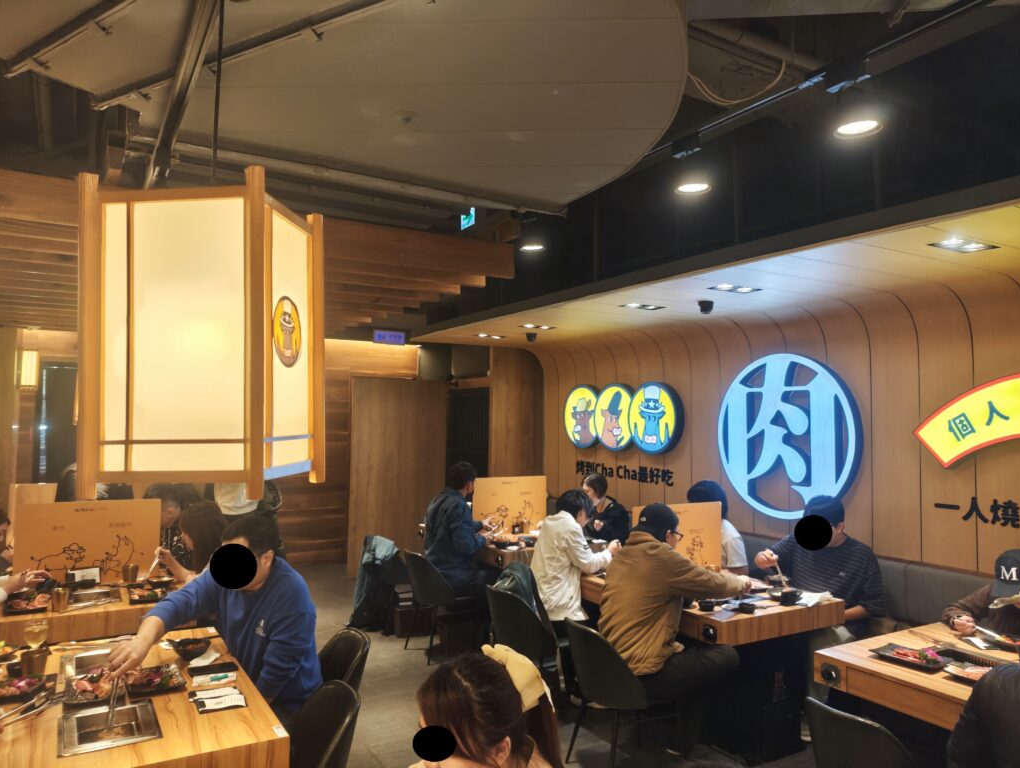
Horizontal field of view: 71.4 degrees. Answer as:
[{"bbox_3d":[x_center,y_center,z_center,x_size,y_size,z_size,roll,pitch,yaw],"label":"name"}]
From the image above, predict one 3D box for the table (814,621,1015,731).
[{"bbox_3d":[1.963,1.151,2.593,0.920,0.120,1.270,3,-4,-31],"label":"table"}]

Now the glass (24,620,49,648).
[{"bbox_3d":[-1.779,0.962,2.672,0.085,0.160,0.085,3,-4,-31],"label":"glass"}]

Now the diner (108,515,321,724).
[{"bbox_3d":[-1.082,1.158,2.684,0.770,1.290,0.640,3,-4,-31],"label":"diner"}]

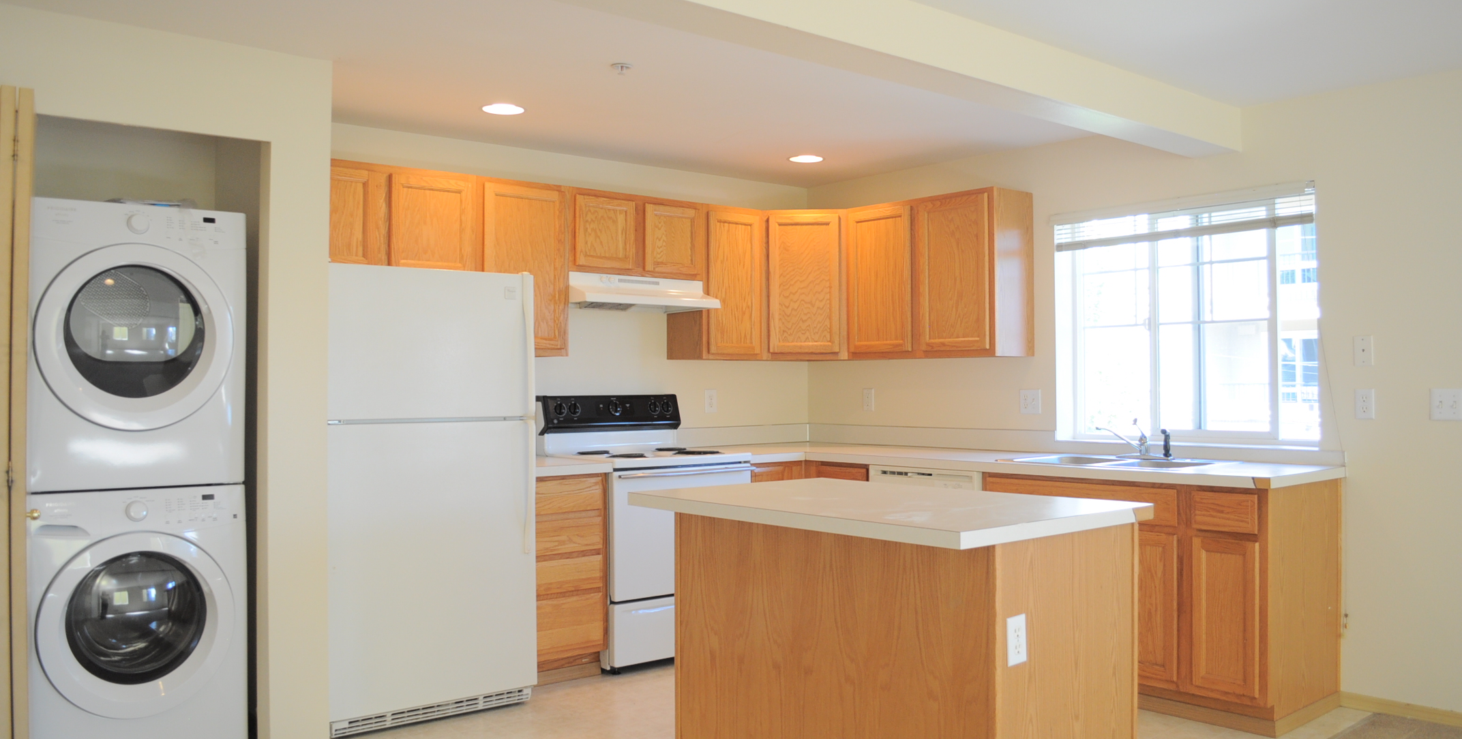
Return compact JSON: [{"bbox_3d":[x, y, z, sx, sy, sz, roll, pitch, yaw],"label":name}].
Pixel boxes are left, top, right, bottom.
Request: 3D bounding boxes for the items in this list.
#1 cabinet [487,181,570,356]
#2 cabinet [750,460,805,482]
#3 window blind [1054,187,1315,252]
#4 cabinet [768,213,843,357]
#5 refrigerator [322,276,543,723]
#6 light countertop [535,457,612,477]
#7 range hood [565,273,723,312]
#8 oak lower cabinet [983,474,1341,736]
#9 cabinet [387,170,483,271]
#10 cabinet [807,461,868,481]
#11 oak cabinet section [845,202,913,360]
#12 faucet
[{"bbox_3d":[-0.983,-0.431,4.870,0.445,0.764,0.322,0,-1,-41],"label":"cabinet"},{"bbox_3d":[0.030,0.876,5.545,0.408,0.857,0.615,0,-1,-40],"label":"cabinet"},{"bbox_3d":[1.863,-0.635,4.632,0.060,0.176,1.159,0,-1,-40],"label":"window blind"},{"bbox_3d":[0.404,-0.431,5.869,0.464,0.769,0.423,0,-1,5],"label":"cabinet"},{"bbox_3d":[-1.298,0.469,4.237,0.778,1.643,0.837,0,-1,-40],"label":"refrigerator"},{"bbox_3d":[-0.897,0.419,4.757,0.479,0.045,0.640,0,-1,-40],"label":"light countertop"},{"bbox_3d":[-0.482,-0.362,5.225,0.777,0.144,0.435,0,-1,-41],"label":"range hood"},{"bbox_3d":[1.675,0.847,4.372,0.615,0.857,1.194,0,-1,-40],"label":"oak lower cabinet"},{"bbox_3d":[-1.310,-0.586,4.639,0.418,0.459,0.323,0,-1,-40],"label":"cabinet"},{"bbox_3d":[0.703,0.528,5.418,0.510,0.138,0.350,0,-1,-41],"label":"cabinet"},{"bbox_3d":[0.860,-0.436,5.573,0.322,0.752,0.450,1,-1,-40],"label":"oak cabinet section"},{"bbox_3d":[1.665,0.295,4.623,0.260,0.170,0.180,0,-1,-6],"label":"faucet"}]

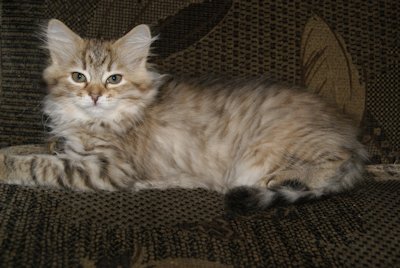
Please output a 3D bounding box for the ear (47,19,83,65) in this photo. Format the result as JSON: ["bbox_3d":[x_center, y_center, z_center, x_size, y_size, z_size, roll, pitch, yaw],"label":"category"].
[{"bbox_3d":[-0.163,-0.111,0.695,0.043,0.055,0.025,3,6,1],"label":"ear"}]

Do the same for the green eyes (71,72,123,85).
[{"bbox_3d":[-0.122,-0.065,0.680,0.061,0.015,0.016,2,6,-6],"label":"green eyes"}]

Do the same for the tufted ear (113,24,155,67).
[{"bbox_3d":[-0.081,-0.106,0.695,0.049,0.051,0.025,2,6,-13],"label":"tufted ear"}]

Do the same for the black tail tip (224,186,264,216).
[{"bbox_3d":[0.049,0.075,0.640,0.045,0.033,0.034,0,18,-7],"label":"black tail tip"}]

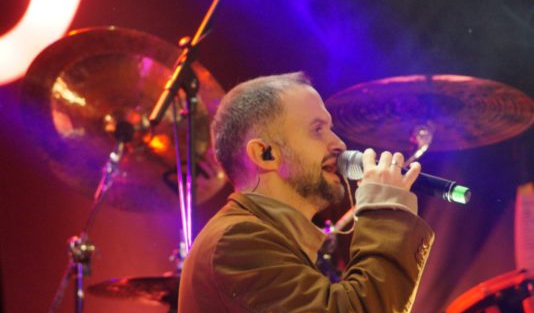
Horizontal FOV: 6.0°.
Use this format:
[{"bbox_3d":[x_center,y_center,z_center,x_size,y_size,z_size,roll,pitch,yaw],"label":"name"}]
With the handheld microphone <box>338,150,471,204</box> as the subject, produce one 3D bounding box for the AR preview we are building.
[{"bbox_3d":[0.235,0.038,8.800,0.255,0.050,0.050,15,0,25],"label":"handheld microphone"}]

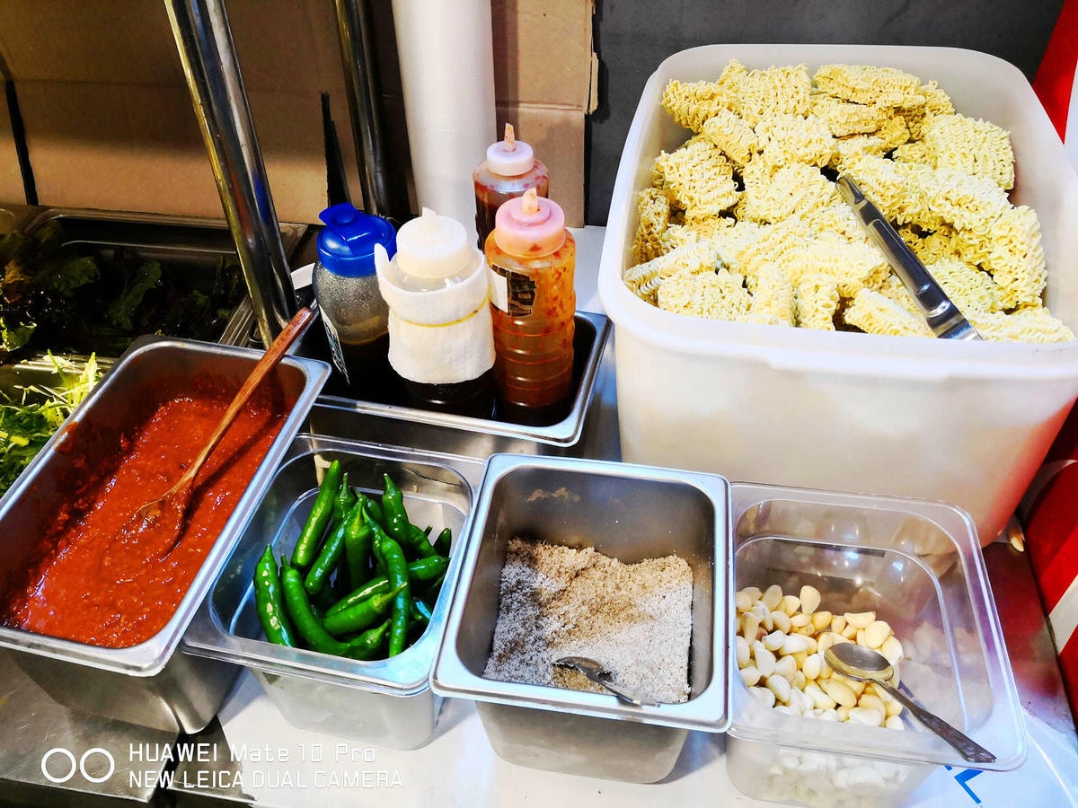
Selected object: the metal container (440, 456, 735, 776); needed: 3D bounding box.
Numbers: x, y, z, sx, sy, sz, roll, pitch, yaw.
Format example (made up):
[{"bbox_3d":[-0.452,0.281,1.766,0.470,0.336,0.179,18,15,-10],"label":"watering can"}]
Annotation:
[{"bbox_3d":[0.033,0.154,0.567,0.162,0.149,0.176,6,44,5],"label":"metal container"}]

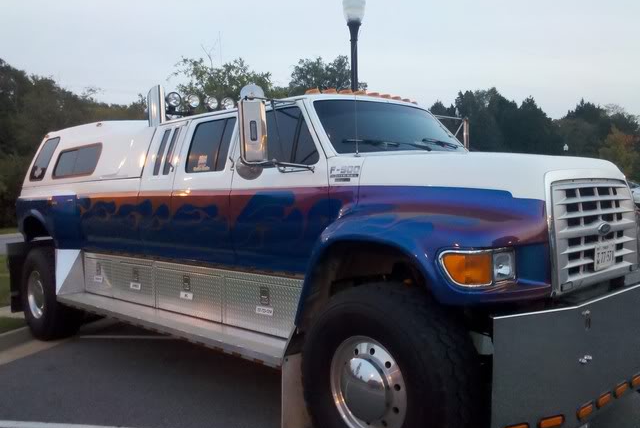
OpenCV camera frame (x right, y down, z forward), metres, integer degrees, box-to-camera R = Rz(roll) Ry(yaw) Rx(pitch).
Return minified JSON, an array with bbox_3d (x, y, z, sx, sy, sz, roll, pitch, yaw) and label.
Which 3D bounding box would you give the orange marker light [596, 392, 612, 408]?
[{"bbox_3d":[1.557,1.017,3.030,0.160,0.056,0.027,-3,2,-43],"label":"orange marker light"}]

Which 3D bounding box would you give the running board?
[{"bbox_3d":[-1.483,0.939,5.036,3.860,0.075,0.335,0,2,45],"label":"running board"}]

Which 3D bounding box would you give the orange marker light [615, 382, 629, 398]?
[{"bbox_3d":[1.748,1.019,3.210,0.155,0.056,0.030,-3,2,-39],"label":"orange marker light"}]

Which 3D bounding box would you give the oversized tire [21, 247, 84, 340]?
[{"bbox_3d":[-3.359,0.994,6.956,0.410,1.120,1.120,-3,2,-45],"label":"oversized tire"}]

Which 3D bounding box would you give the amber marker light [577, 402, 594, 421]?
[{"bbox_3d":[1.368,1.018,2.850,0.160,0.056,0.027,-3,2,-43],"label":"amber marker light"}]

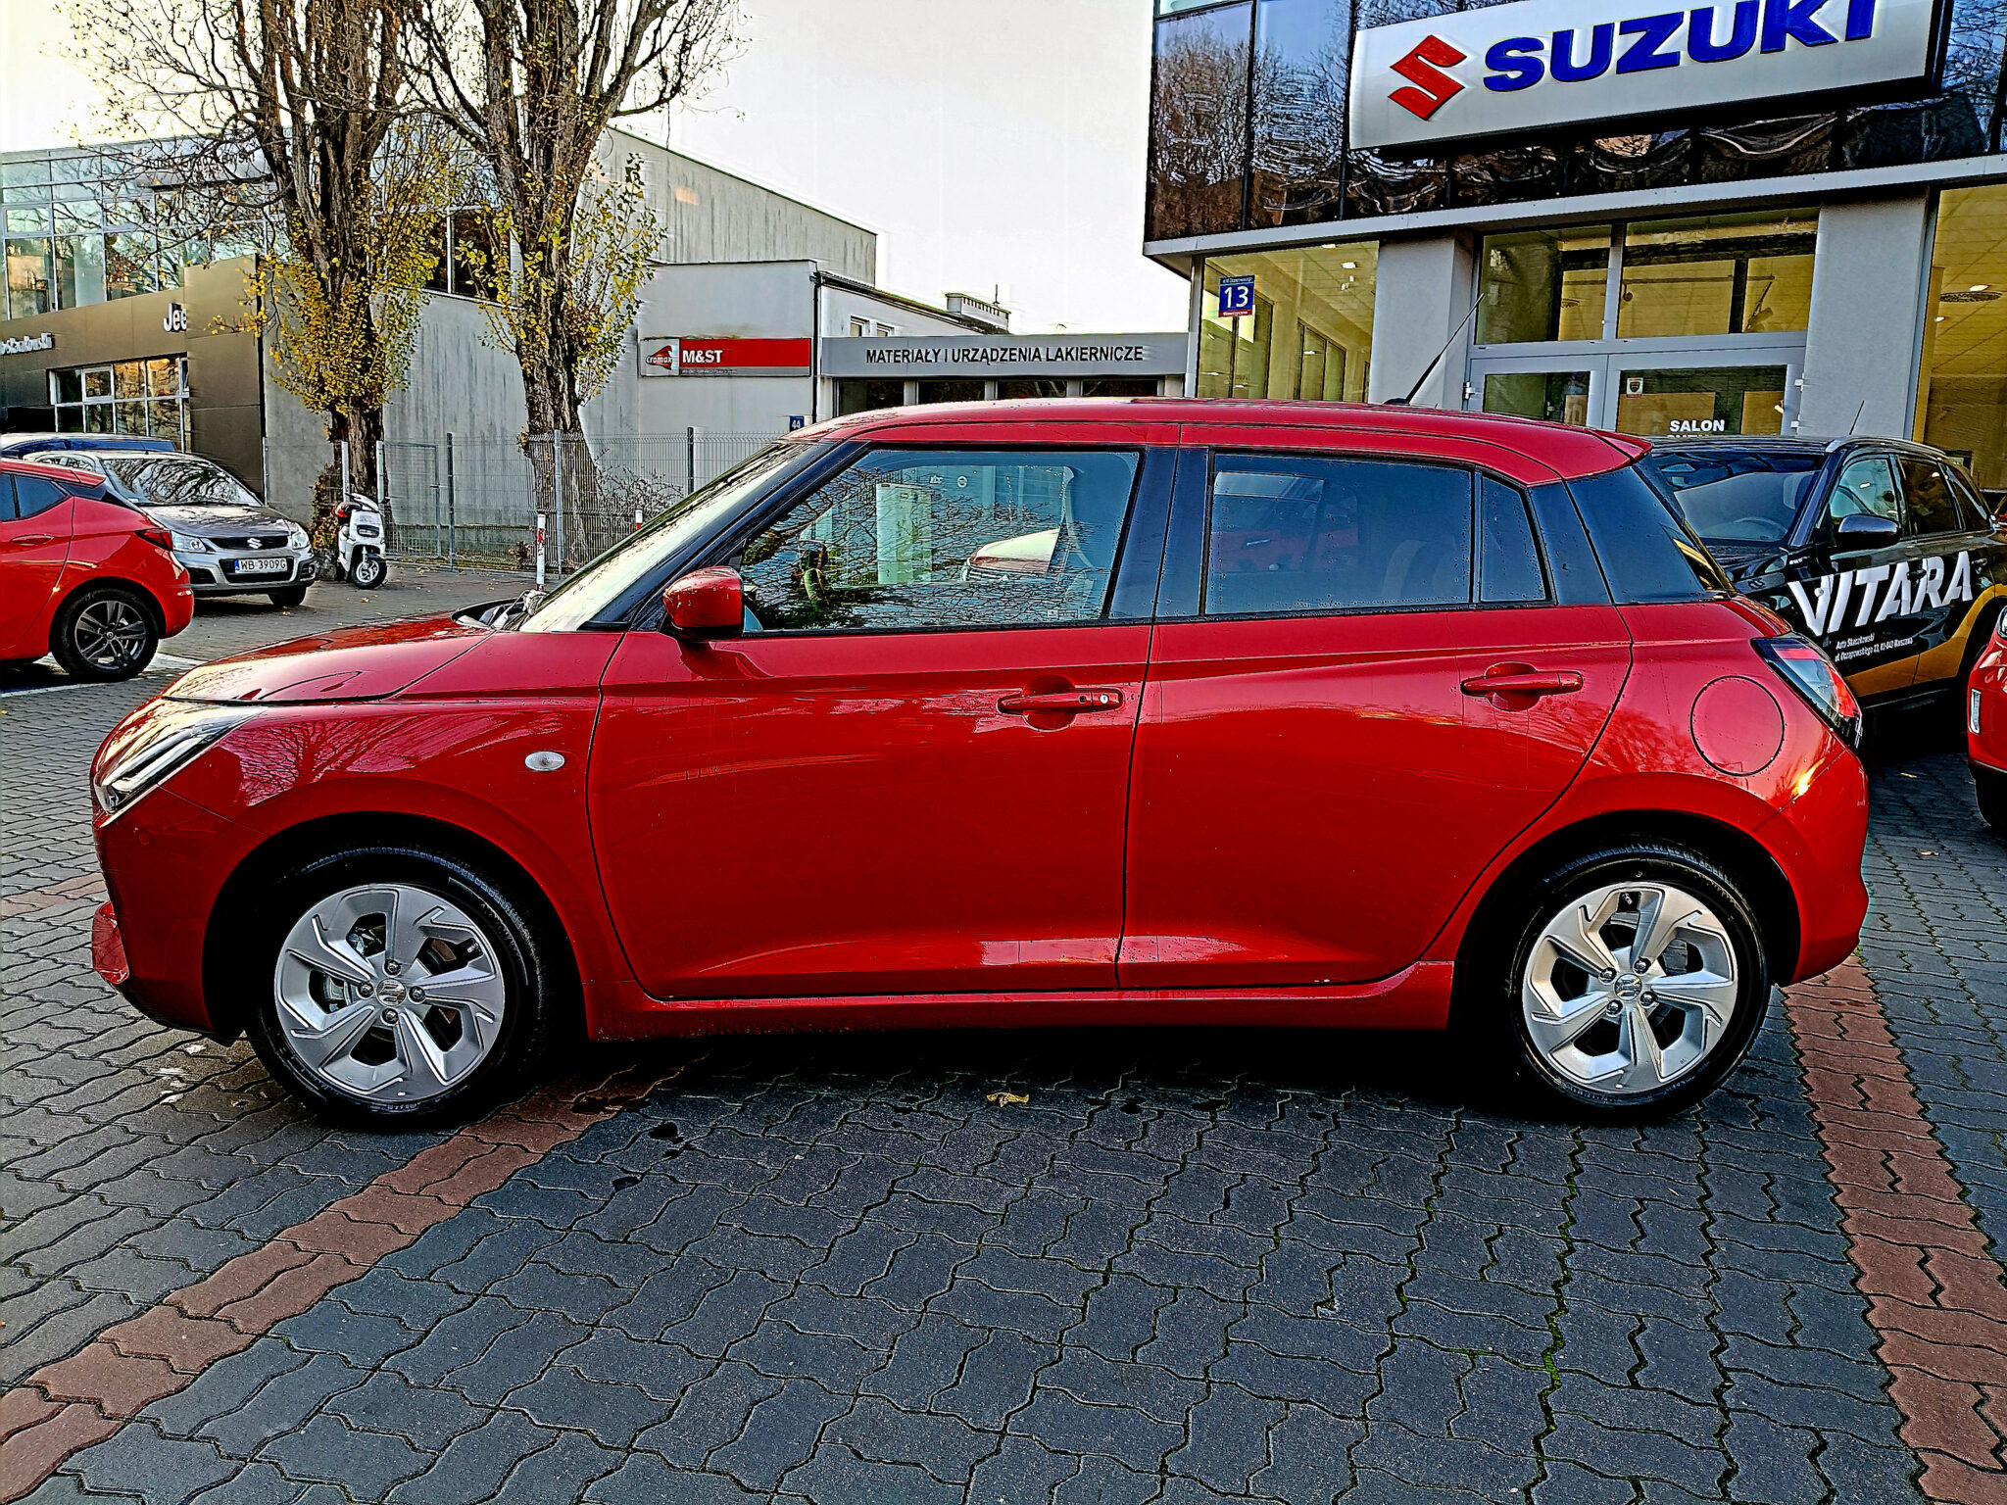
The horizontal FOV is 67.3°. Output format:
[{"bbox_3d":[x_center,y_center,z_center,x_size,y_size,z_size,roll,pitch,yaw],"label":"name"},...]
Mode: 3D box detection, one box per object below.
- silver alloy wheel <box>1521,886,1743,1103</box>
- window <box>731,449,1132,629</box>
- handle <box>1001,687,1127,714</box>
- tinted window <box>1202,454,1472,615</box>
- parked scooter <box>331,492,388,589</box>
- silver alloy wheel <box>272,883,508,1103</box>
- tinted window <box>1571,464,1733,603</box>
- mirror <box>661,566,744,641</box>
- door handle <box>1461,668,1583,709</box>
[{"bbox_3d":[1.257,0.464,3.104,0.442,0.442,0.160,0,9,-3],"label":"silver alloy wheel"},{"bbox_3d":[-0.122,-0.417,2.955,0.792,0.389,0.050,0,-14,-3],"label":"window"},{"bbox_3d":[0.111,-0.099,2.883,0.240,0.048,0.050,0,9,-3],"label":"handle"},{"bbox_3d":[0.670,-0.434,2.993,0.561,0.344,0.045,0,-18,-3],"label":"tinted window"},{"bbox_3d":[-7.800,-2.575,18.200,0.640,1.150,1.700,-5,11,-36],"label":"parked scooter"},{"bbox_3d":[-1.191,0.457,2.995,0.442,0.442,0.160,0,9,-3],"label":"silver alloy wheel"},{"bbox_3d":[1.329,-0.440,3.091,0.330,0.327,0.070,4,-17,-16],"label":"tinted window"},{"bbox_3d":[-0.554,-0.273,2.773,0.140,0.135,0.200,0,9,-3],"label":"mirror"},{"bbox_3d":[1.002,-0.126,2.915,0.237,0.055,0.050,0,9,-3],"label":"door handle"}]

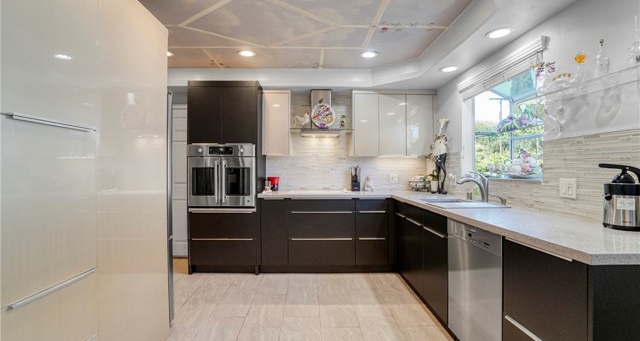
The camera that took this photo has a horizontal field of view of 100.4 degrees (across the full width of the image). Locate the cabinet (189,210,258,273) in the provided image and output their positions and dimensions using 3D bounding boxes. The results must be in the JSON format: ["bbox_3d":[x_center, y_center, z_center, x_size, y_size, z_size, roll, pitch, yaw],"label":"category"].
[{"bbox_3d":[-1.137,0.831,3.407,0.812,0.755,0.612,0,0,-1],"label":"cabinet"}]

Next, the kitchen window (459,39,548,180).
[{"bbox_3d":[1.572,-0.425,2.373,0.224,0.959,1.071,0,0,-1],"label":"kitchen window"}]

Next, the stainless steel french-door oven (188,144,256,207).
[{"bbox_3d":[-1.142,0.063,3.376,0.780,0.750,0.592,0,0,-1],"label":"stainless steel french-door oven"}]

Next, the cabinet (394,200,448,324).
[{"bbox_3d":[1.162,0.734,2.444,0.612,0.862,1.193,0,0,-1],"label":"cabinet"}]

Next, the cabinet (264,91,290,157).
[{"bbox_3d":[-0.547,-0.595,3.534,0.347,0.824,0.357,0,0,-1],"label":"cabinet"}]

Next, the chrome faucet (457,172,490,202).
[{"bbox_3d":[1.326,0.140,2.331,0.255,0.262,0.082,0,0,-1],"label":"chrome faucet"}]

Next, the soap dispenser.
[{"bbox_3d":[0.663,0.174,3.570,0.112,0.209,0.102,0,0,-1],"label":"soap dispenser"}]

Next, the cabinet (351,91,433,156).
[{"bbox_3d":[0.932,-0.589,3.534,1.046,0.826,0.357,0,0,-1],"label":"cabinet"}]

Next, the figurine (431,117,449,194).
[{"bbox_3d":[1.401,-0.170,3.142,0.194,0.887,0.204,0,0,-41],"label":"figurine"}]

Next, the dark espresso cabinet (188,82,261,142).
[{"bbox_3d":[-1.137,-0.671,3.407,0.812,0.729,0.612,0,0,-1],"label":"dark espresso cabinet"}]

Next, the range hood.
[{"bbox_3d":[0.000,-0.750,3.488,0.551,0.602,0.439,0,0,-1],"label":"range hood"}]

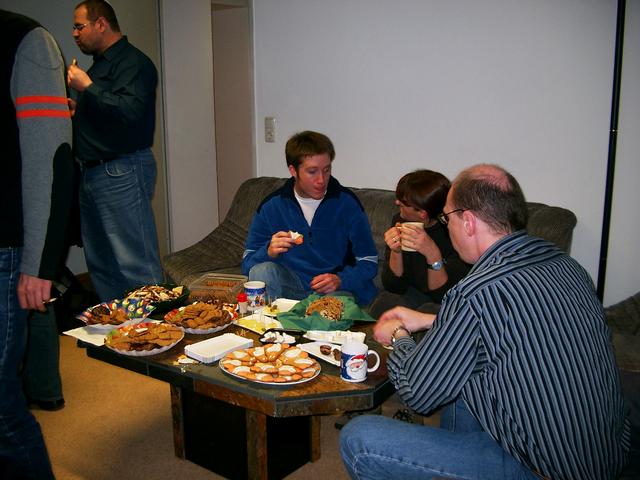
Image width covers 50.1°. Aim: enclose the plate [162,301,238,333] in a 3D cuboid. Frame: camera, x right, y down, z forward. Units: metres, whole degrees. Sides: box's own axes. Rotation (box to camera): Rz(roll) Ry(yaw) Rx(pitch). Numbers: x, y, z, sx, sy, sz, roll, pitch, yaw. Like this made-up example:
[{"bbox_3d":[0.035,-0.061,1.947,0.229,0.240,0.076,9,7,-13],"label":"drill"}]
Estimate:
[{"bbox_3d":[-0.411,0.261,2.380,0.255,0.064,0.255,0,11,0],"label":"plate"}]

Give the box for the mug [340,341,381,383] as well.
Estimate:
[{"bbox_3d":[0.114,0.334,1.896,0.112,0.096,0.080,-1,11,-3],"label":"mug"}]

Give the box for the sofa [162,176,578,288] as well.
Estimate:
[{"bbox_3d":[0.077,0.219,3.159,1.920,0.850,0.900,9,14,40],"label":"sofa"}]

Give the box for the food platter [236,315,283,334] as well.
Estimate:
[{"bbox_3d":[-0.203,0.280,2.364,0.165,0.030,0.125,9,14,40],"label":"food platter"}]

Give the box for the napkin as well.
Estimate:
[{"bbox_3d":[0.021,0.245,2.433,0.290,0.070,0.270,-6,12,-26],"label":"napkin"}]

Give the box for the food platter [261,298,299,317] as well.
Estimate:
[{"bbox_3d":[-0.139,0.244,2.550,0.125,0.030,0.170,4,12,21],"label":"food platter"}]

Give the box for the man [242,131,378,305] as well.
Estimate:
[{"bbox_3d":[-0.044,0.126,2.904,0.560,1.130,0.750,2,11,13],"label":"man"}]

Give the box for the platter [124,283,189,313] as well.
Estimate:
[{"bbox_3d":[-0.595,0.226,2.516,0.237,0.085,0.237,0,11,0],"label":"platter"}]

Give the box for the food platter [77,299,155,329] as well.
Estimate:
[{"bbox_3d":[-0.713,0.265,2.380,0.262,0.060,0.255,0,11,0],"label":"food platter"}]

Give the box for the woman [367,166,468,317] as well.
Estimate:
[{"bbox_3d":[0.391,0.240,2.692,0.480,0.980,0.700,6,12,29],"label":"woman"}]

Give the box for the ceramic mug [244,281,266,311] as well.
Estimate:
[{"bbox_3d":[-0.244,0.206,2.589,0.088,0.093,0.092,0,11,0],"label":"ceramic mug"}]

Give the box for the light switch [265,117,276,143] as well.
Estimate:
[{"bbox_3d":[-0.298,-0.661,4.120,0.081,0.152,0.018,9,14,40],"label":"light switch"}]

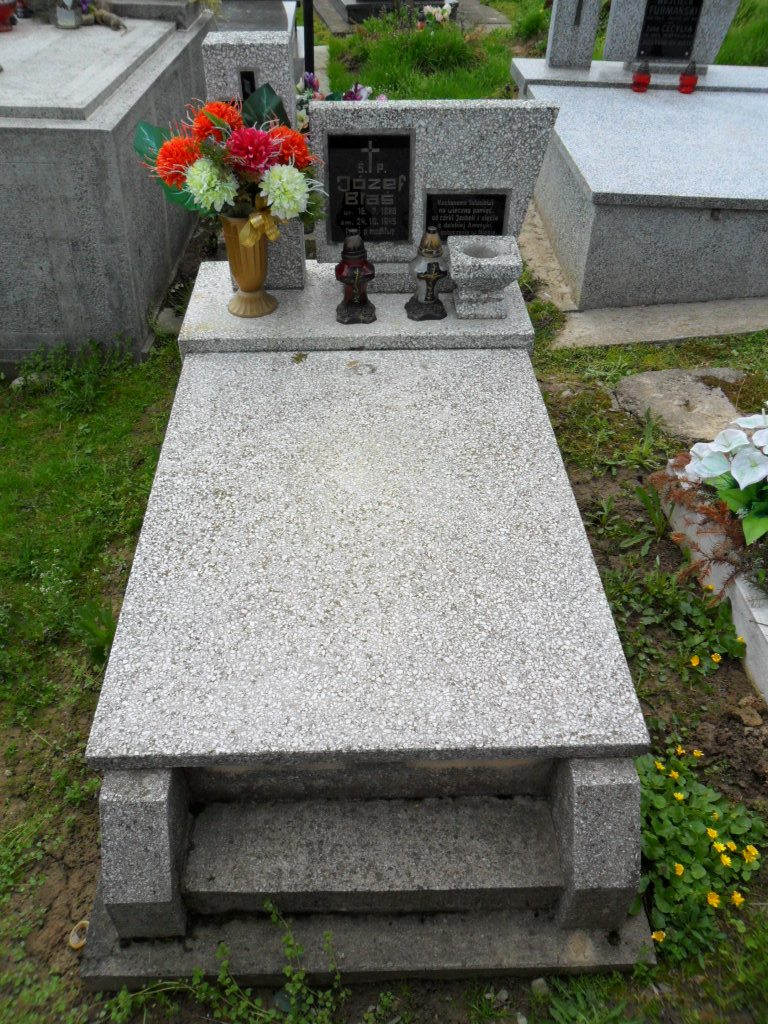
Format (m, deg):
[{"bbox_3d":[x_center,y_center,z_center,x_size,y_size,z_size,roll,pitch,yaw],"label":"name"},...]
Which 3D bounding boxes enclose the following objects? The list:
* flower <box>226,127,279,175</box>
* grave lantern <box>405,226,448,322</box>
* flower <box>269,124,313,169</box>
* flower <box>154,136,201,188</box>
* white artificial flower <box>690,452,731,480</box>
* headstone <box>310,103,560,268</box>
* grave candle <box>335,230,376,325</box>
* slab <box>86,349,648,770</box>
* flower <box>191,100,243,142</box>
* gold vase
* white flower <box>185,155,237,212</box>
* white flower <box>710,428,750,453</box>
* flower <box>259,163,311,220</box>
[{"bbox_3d":[-0.312,-0.859,1.898,0.122,0.120,0.090,-4,19,-6],"label":"flower"},{"bbox_3d":[0.120,-0.645,2.146,0.110,0.238,0.108,-4,44,-6],"label":"grave lantern"},{"bbox_3d":[-0.227,-0.895,1.962,0.110,0.105,0.100,-19,46,-19],"label":"flower"},{"bbox_3d":[-0.508,-0.862,1.965,0.110,0.120,0.100,29,50,27],"label":"flower"},{"bbox_3d":[0.765,-0.109,1.877,0.095,0.060,0.085,0,43,0],"label":"white artificial flower"},{"bbox_3d":[0.121,-0.869,2.131,0.615,0.410,0.085,0,40,-1],"label":"headstone"},{"bbox_3d":[-0.074,-0.633,2.128,0.110,0.238,0.108,-1,44,-2],"label":"grave candle"},{"bbox_3d":[-0.043,0.000,1.781,0.950,0.048,1.180,-1,46,-2],"label":"slab"},{"bbox_3d":[-0.400,-0.930,1.908,0.125,0.120,0.090,13,10,12],"label":"flower"},{"bbox_3d":[-0.368,-0.675,2.167,0.136,0.258,0.136,0,43,0],"label":"gold vase"},{"bbox_3d":[-0.424,-0.805,1.964,0.120,0.125,0.100,19,46,19],"label":"white flower"},{"bbox_3d":[0.859,-0.175,1.980,0.100,0.070,0.060,-1,14,-2],"label":"white flower"},{"bbox_3d":[-0.243,-0.781,1.947,0.125,0.125,0.090,-11,30,-13],"label":"flower"}]

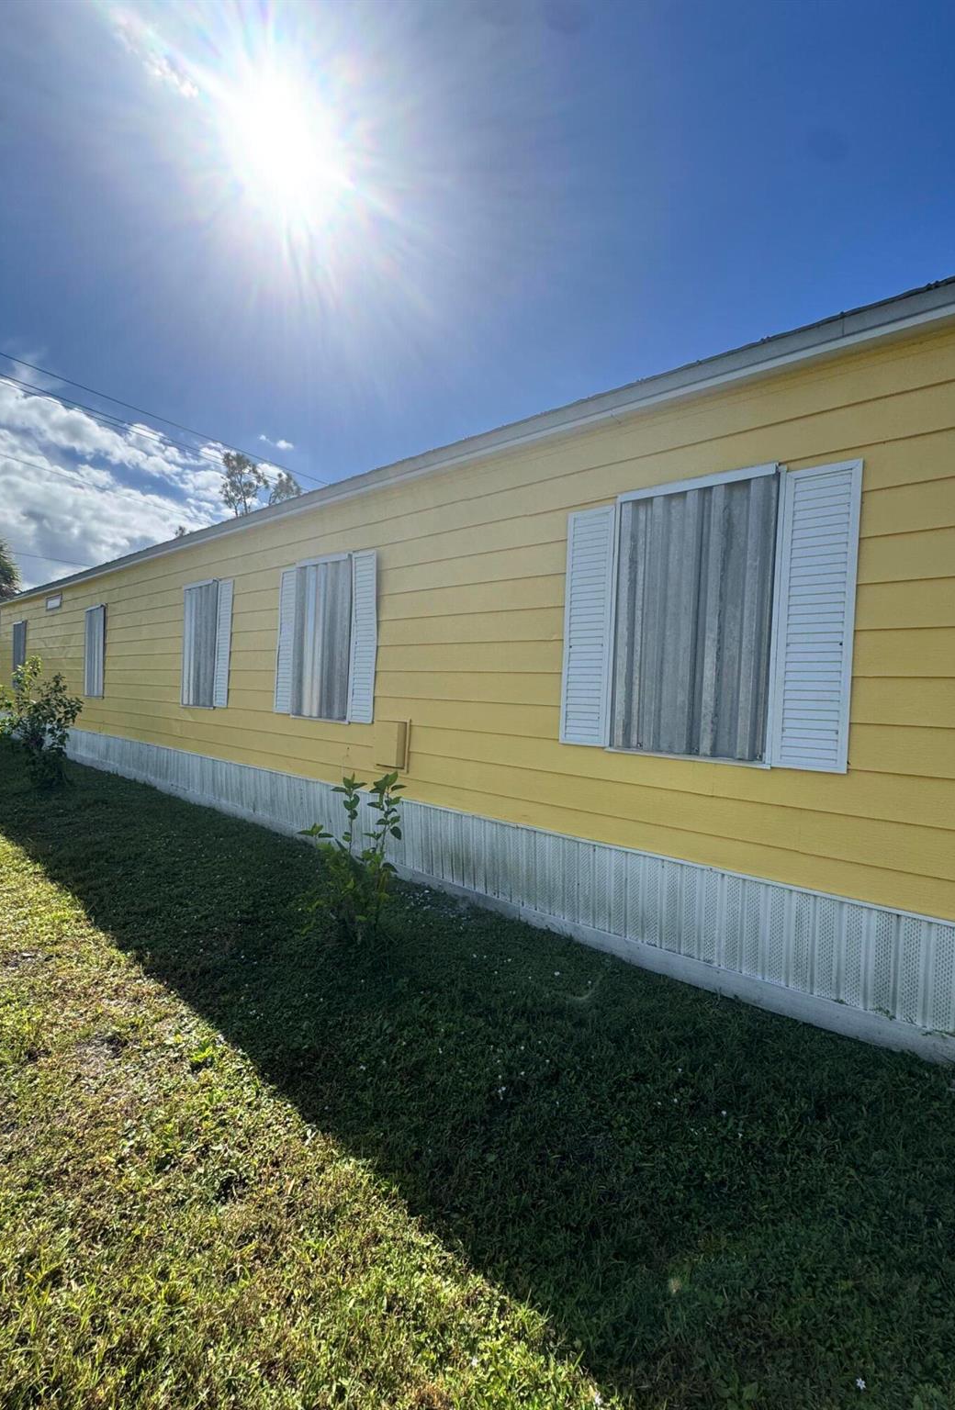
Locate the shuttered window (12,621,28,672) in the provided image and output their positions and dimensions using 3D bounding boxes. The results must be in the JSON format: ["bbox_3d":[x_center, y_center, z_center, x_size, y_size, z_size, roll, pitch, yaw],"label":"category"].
[{"bbox_3d":[-9.766,-1.048,12.136,0.880,1.420,0.070,3,2,40],"label":"shuttered window"}]

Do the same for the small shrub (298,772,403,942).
[{"bbox_3d":[-0.698,0.853,3.229,0.500,0.970,0.500,2,1,0],"label":"small shrub"}]

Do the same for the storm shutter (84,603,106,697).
[{"bbox_3d":[-6.100,-0.842,9.043,0.810,1.430,0.070,3,2,40],"label":"storm shutter"}]

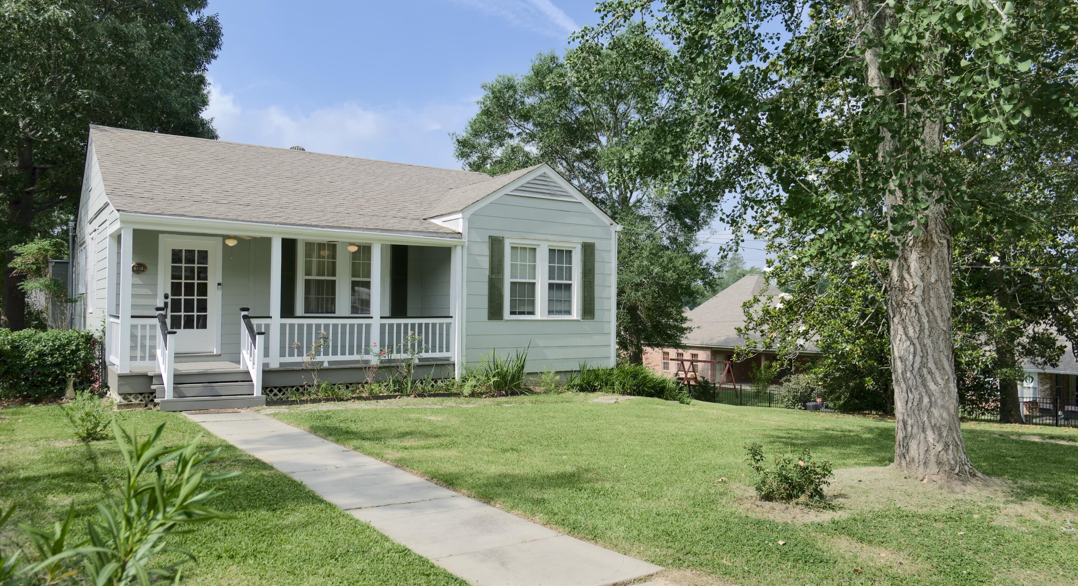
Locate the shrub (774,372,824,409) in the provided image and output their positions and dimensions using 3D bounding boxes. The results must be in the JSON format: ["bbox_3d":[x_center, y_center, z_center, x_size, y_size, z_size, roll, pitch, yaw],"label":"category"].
[{"bbox_3d":[13.437,5.076,38.713,2.500,1.950,2.200,1,-1,0],"label":"shrub"}]

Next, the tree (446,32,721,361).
[{"bbox_3d":[2.380,-4.104,35.085,12.800,17.200,12.300,1,-1,0],"label":"tree"}]

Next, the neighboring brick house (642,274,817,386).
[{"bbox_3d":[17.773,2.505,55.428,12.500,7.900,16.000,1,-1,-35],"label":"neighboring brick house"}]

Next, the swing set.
[{"bbox_3d":[9.930,5.105,44.913,1.900,2.200,4.400,2,-1,-43],"label":"swing set"}]

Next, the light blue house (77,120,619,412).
[{"bbox_3d":[-5.127,-0.770,18.443,10.250,5.640,10.770,1,-1,-35],"label":"light blue house"}]

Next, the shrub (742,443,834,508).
[{"bbox_3d":[1.913,1.346,5.713,0.660,0.470,0.580,1,-1,0],"label":"shrub"}]

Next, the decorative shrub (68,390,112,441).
[{"bbox_3d":[-5.180,1.398,8.624,0.540,0.560,0.500,1,-1,0],"label":"decorative shrub"}]

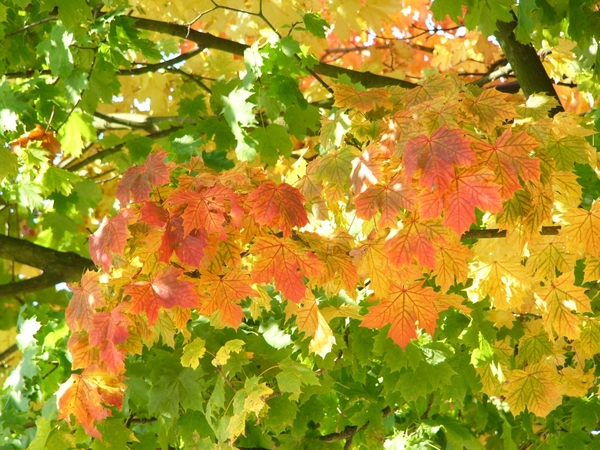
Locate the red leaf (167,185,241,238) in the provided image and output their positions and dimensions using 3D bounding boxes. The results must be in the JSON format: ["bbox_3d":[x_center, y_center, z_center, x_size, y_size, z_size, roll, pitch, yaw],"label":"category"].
[{"bbox_3d":[-0.166,-0.024,7.950,0.129,0.093,0.040,0,-28,0],"label":"red leaf"}]

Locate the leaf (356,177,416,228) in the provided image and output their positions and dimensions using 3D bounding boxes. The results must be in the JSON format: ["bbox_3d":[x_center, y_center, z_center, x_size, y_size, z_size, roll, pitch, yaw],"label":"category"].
[{"bbox_3d":[0.149,-0.041,8.050,0.106,0.090,0.030,0,-28,0],"label":"leaf"}]

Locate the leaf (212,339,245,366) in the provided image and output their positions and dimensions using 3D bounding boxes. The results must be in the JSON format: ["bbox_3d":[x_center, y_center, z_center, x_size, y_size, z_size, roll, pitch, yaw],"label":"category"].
[{"bbox_3d":[-0.127,0.226,8.100,0.055,0.048,0.020,11,-20,4],"label":"leaf"}]

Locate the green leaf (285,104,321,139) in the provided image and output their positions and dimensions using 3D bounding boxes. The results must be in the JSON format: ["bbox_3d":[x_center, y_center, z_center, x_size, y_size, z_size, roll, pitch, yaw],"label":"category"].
[{"bbox_3d":[0.005,-0.204,9.000,0.075,0.069,0.025,0,-15,0],"label":"green leaf"}]

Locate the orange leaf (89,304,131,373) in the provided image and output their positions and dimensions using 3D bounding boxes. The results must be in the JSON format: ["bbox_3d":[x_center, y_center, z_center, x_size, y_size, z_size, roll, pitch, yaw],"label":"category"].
[{"bbox_3d":[-0.350,0.208,8.400,0.082,0.119,0.040,0,-15,20],"label":"orange leaf"}]

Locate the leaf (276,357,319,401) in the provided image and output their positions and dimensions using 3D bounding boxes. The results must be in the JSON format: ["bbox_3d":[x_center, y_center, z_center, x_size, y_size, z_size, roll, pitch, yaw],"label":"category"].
[{"bbox_3d":[-0.005,0.290,8.600,0.079,0.079,0.030,0,-25,0],"label":"leaf"}]

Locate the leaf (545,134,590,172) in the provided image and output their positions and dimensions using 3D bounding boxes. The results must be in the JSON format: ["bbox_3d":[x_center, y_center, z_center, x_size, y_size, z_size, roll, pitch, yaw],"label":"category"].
[{"bbox_3d":[0.503,-0.134,8.600,0.090,0.073,0.025,0,-28,0],"label":"leaf"}]

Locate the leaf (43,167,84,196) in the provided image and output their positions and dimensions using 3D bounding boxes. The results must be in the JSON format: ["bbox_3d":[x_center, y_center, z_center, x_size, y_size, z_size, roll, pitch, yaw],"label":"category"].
[{"bbox_3d":[-0.470,-0.086,9.100,0.081,0.070,0.030,-15,-31,-20],"label":"leaf"}]

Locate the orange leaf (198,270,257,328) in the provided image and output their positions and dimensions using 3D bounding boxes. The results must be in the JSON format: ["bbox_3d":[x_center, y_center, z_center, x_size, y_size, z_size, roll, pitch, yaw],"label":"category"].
[{"bbox_3d":[-0.123,0.130,8.000,0.101,0.101,0.030,-14,-19,-5],"label":"orange leaf"}]

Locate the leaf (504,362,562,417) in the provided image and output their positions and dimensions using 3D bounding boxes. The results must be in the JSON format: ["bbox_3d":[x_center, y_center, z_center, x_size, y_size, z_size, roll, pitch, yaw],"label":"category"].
[{"bbox_3d":[0.439,0.309,8.600,0.109,0.099,0.025,0,-20,0],"label":"leaf"}]

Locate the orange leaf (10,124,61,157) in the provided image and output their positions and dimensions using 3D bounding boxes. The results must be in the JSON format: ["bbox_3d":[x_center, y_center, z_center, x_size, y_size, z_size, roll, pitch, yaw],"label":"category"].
[{"bbox_3d":[-0.526,-0.166,9.100,0.099,0.069,0.045,0,-35,0],"label":"orange leaf"}]

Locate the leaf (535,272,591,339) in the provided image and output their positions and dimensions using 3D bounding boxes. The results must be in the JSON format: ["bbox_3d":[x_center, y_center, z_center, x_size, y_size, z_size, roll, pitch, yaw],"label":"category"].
[{"bbox_3d":[0.459,0.145,7.900,0.080,0.116,0.040,-20,-14,-5],"label":"leaf"}]

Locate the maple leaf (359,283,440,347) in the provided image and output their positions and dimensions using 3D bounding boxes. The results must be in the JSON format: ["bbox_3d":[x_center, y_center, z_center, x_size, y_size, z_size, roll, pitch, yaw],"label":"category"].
[{"bbox_3d":[0.169,0.153,7.750,0.132,0.112,0.040,0,-15,0],"label":"maple leaf"}]

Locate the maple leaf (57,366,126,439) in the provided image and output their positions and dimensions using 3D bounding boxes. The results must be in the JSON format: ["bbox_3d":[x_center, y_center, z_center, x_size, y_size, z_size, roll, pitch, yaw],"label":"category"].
[{"bbox_3d":[-0.360,0.308,7.950,0.115,0.122,0.050,-11,-20,-4],"label":"maple leaf"}]

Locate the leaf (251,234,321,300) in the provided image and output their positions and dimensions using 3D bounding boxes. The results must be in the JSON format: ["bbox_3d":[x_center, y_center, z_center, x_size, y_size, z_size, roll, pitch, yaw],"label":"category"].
[{"bbox_3d":[-0.025,0.070,7.750,0.122,0.131,0.040,-18,-14,-5],"label":"leaf"}]

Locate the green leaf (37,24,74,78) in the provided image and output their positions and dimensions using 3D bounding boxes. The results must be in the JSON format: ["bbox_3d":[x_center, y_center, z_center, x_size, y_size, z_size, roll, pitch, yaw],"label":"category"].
[{"bbox_3d":[-0.433,-0.307,8.100,0.071,0.096,0.045,0,-15,-25],"label":"green leaf"}]

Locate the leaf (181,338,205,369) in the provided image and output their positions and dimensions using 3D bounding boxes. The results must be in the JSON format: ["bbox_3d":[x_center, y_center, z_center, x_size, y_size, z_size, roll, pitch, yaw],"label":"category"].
[{"bbox_3d":[-0.186,0.223,8.000,0.046,0.056,0.030,0,-15,-15],"label":"leaf"}]

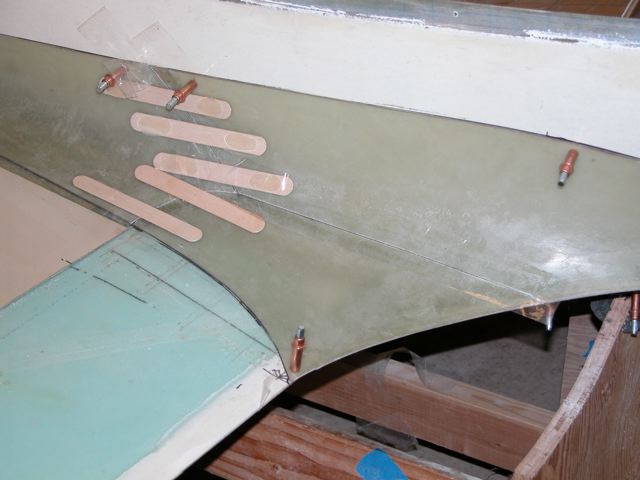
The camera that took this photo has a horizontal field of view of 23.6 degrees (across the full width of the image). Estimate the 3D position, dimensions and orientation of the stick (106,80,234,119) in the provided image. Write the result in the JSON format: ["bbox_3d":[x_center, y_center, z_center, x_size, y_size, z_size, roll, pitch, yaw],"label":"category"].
[{"bbox_3d":[-0.146,-0.134,1.454,0.150,0.018,0.002,14,31,26],"label":"stick"}]

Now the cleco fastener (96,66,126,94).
[{"bbox_3d":[-0.196,-0.152,1.451,0.010,0.010,0.039,40,53,0],"label":"cleco fastener"}]

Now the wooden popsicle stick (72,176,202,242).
[{"bbox_3d":[-0.170,-0.030,1.432,0.150,0.002,0.018,22,47,22],"label":"wooden popsicle stick"}]

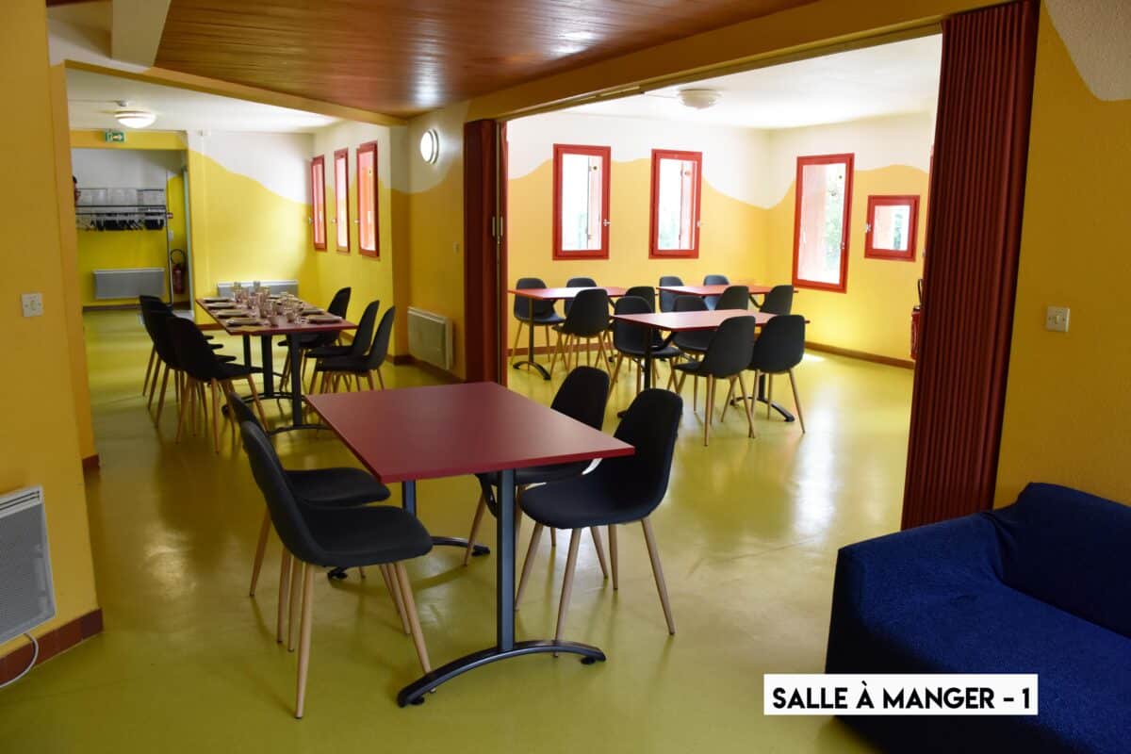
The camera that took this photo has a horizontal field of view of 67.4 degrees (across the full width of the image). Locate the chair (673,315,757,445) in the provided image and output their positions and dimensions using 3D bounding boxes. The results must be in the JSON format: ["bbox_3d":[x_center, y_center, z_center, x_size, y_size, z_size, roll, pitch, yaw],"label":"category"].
[{"bbox_3d":[1.014,-0.016,5.792,0.450,0.855,0.555,-5,12,-29],"label":"chair"}]

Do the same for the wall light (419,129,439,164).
[{"bbox_3d":[-1.234,-2.074,7.617,0.110,0.325,0.325,-5,12,-28],"label":"wall light"}]

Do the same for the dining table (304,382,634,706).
[{"bbox_3d":[-0.411,0.513,3.050,0.800,0.750,1.200,-4,11,-26],"label":"dining table"}]

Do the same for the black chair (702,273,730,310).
[{"bbox_3d":[1.840,-0.732,9.813,0.450,0.855,0.555,-3,11,-20],"label":"black chair"}]

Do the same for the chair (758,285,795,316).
[{"bbox_3d":[1.992,-0.494,8.481,0.440,0.850,0.520,-5,12,-29],"label":"chair"}]

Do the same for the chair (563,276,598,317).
[{"bbox_3d":[0.214,-0.575,8.782,0.440,0.850,0.520,-3,11,-18],"label":"chair"}]

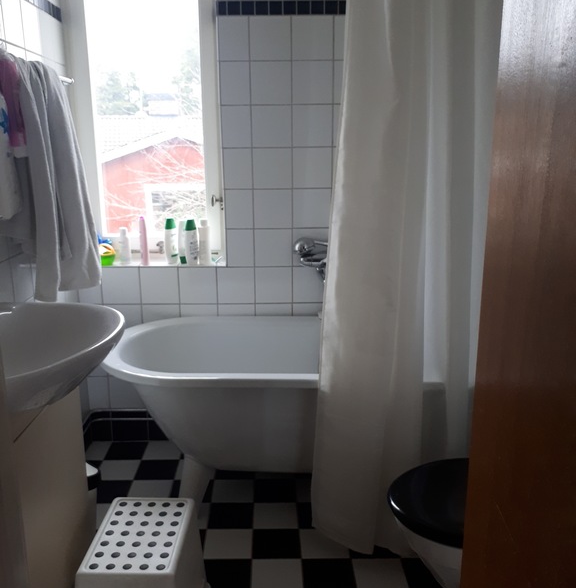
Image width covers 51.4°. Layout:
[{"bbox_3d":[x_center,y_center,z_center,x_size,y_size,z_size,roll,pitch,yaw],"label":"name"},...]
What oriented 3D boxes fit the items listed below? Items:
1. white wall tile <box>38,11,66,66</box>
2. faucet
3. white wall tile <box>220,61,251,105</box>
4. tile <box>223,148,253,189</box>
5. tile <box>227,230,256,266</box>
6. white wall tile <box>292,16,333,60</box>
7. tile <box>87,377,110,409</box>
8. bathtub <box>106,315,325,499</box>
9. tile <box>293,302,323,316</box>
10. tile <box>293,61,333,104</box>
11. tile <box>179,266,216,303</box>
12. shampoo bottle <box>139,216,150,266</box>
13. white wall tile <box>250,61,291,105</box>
[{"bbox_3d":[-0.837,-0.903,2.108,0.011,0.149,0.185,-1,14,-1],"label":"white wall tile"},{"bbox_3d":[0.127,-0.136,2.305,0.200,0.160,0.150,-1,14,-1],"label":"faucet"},{"bbox_3d":[-0.193,-0.774,2.207,0.108,0.149,0.010,0,13,0],"label":"white wall tile"},{"bbox_3d":[-0.187,-0.472,2.256,0.105,0.148,0.010,0,15,0],"label":"tile"},{"bbox_3d":[-0.185,-0.180,2.334,0.105,0.148,0.010,0,15,0],"label":"tile"},{"bbox_3d":[0.090,-0.925,2.174,0.149,0.149,0.010,0,13,0],"label":"white wall tile"},{"bbox_3d":[-0.785,0.412,2.497,0.086,0.147,0.011,-1,14,-1],"label":"tile"},{"bbox_3d":[0.121,0.440,2.163,1.540,0.562,0.700,-1,14,-1],"label":"bathtub"},{"bbox_3d":[0.097,0.109,2.413,0.148,0.148,0.010,0,15,0],"label":"tile"},{"bbox_3d":[0.093,-0.780,2.221,0.150,0.150,0.008,0,14,-1],"label":"tile"},{"bbox_3d":[-0.355,-0.034,2.377,0.149,0.149,0.010,0,13,0],"label":"tile"},{"bbox_3d":[-0.571,-0.210,2.379,0.031,0.192,0.060,-7,16,-24],"label":"shampoo bottle"},{"bbox_3d":[-0.061,-0.776,2.208,0.149,0.149,0.010,0,13,0],"label":"white wall tile"}]

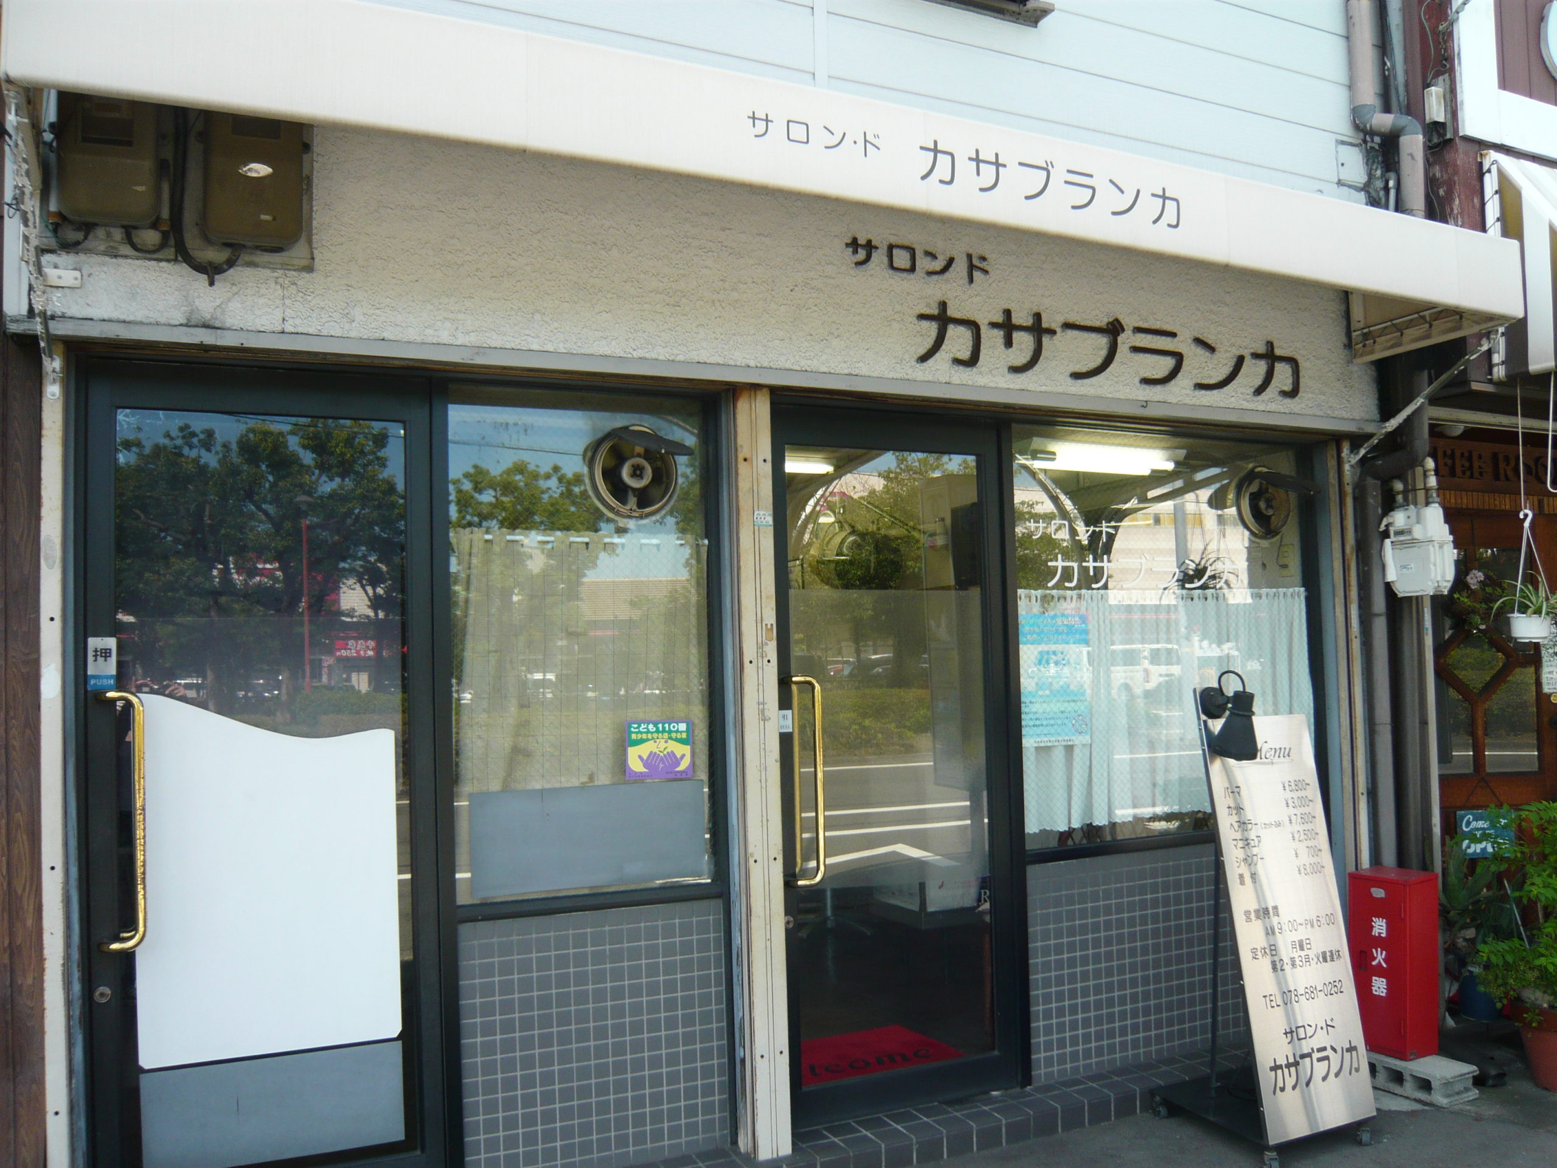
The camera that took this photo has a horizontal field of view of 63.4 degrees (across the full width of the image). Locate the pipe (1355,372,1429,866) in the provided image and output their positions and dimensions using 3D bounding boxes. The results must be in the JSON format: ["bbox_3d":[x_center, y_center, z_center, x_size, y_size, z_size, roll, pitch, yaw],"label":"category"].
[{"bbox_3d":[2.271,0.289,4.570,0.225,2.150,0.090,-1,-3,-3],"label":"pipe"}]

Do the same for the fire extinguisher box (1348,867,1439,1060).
[{"bbox_3d":[2.003,1.228,4.105,0.192,0.565,0.200,2,-3,-35],"label":"fire extinguisher box"}]

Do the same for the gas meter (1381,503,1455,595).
[{"bbox_3d":[2.263,-0.125,4.450,0.145,0.315,0.190,1,-4,-37],"label":"gas meter"}]

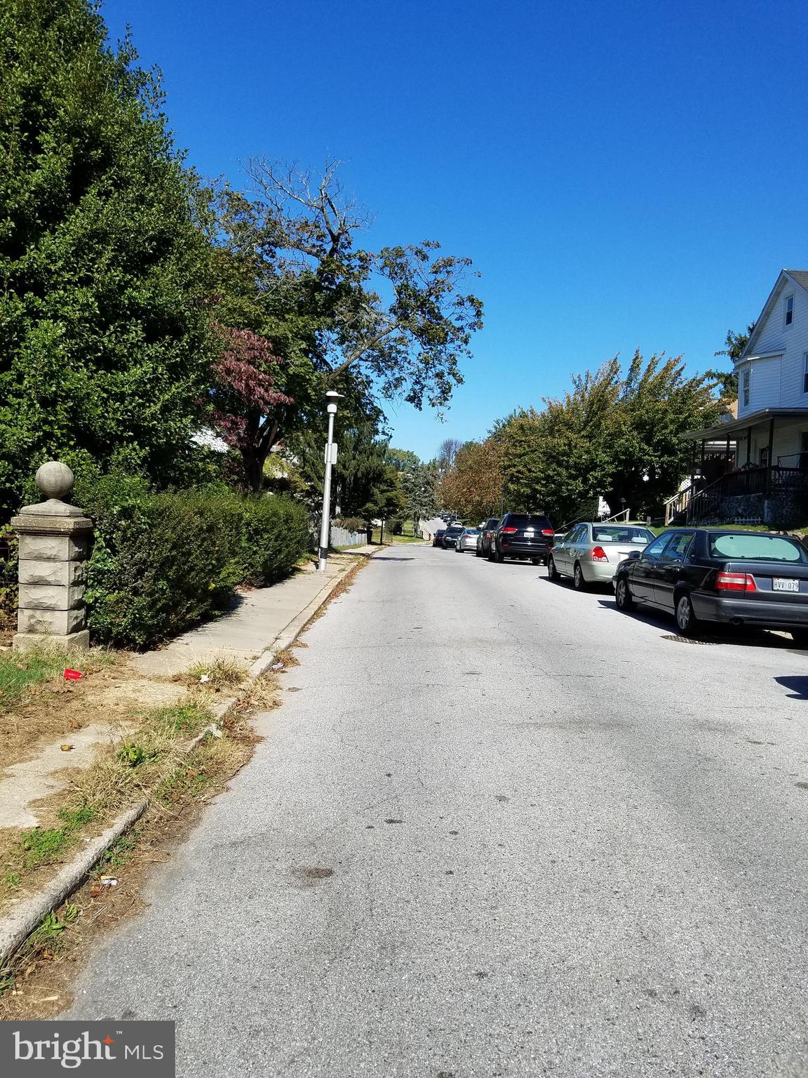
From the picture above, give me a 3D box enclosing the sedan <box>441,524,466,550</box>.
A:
[{"bbox_3d":[3.750,-0.042,59.800,1.840,1.530,4.700,2,1,1],"label":"sedan"}]

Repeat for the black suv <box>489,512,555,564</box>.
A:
[{"bbox_3d":[4.270,-0.053,30.100,1.940,1.760,4.820,2,1,1],"label":"black suv"}]

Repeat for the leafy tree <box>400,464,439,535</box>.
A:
[{"bbox_3d":[1.674,-4.208,87.000,4.400,8.200,4.400,2,1,0],"label":"leafy tree"}]

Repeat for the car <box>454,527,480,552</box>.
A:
[{"bbox_3d":[4.350,0.155,51.000,1.830,1.460,4.800,2,1,-1],"label":"car"}]

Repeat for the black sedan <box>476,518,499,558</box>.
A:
[{"bbox_3d":[4.430,-0.056,37.600,1.880,1.730,4.650,2,1,0],"label":"black sedan"}]

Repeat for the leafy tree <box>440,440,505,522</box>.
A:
[{"bbox_3d":[5.921,-4.270,69.000,6.200,8.600,6.200,2,1,0],"label":"leafy tree"}]

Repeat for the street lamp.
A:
[{"bbox_3d":[-1.750,-1.356,18.900,0.420,4.250,0.420,3,1,0],"label":"street lamp"}]

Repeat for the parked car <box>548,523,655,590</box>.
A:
[{"bbox_3d":[4.500,0.358,18.450,1.720,1.425,4.520,2,1,-1],"label":"parked car"}]

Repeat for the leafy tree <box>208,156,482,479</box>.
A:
[{"bbox_3d":[-1.865,-4.680,22.000,8.000,10.800,8.000,2,1,0],"label":"leafy tree"}]

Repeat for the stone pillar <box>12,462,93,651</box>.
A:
[{"bbox_3d":[-3.170,0.140,7.300,0.550,1.670,0.550,2,1,-5],"label":"stone pillar"}]

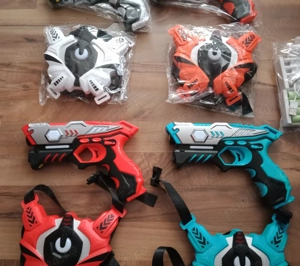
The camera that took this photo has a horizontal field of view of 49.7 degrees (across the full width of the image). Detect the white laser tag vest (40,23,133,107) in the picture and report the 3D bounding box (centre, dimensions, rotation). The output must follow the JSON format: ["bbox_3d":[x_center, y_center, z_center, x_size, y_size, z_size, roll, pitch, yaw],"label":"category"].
[{"bbox_3d":[-0.121,-0.139,0.641,0.172,0.055,0.177,2,74,2],"label":"white laser tag vest"}]

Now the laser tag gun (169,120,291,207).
[{"bbox_3d":[0.139,0.053,0.583,0.226,0.045,0.153,0,74,1],"label":"laser tag gun"}]

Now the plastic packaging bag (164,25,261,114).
[{"bbox_3d":[0.120,-0.129,0.632,0.175,0.055,0.198,1,74,1],"label":"plastic packaging bag"}]

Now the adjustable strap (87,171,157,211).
[{"bbox_3d":[-0.049,0.104,0.581,0.120,0.030,0.071,0,73,1],"label":"adjustable strap"}]

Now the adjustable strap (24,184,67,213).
[{"bbox_3d":[-0.185,0.116,0.575,0.070,0.040,0.052,0,73,1],"label":"adjustable strap"}]

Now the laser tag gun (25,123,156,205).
[{"bbox_3d":[-0.109,0.051,0.587,0.227,0.046,0.152,-3,73,0],"label":"laser tag gun"}]

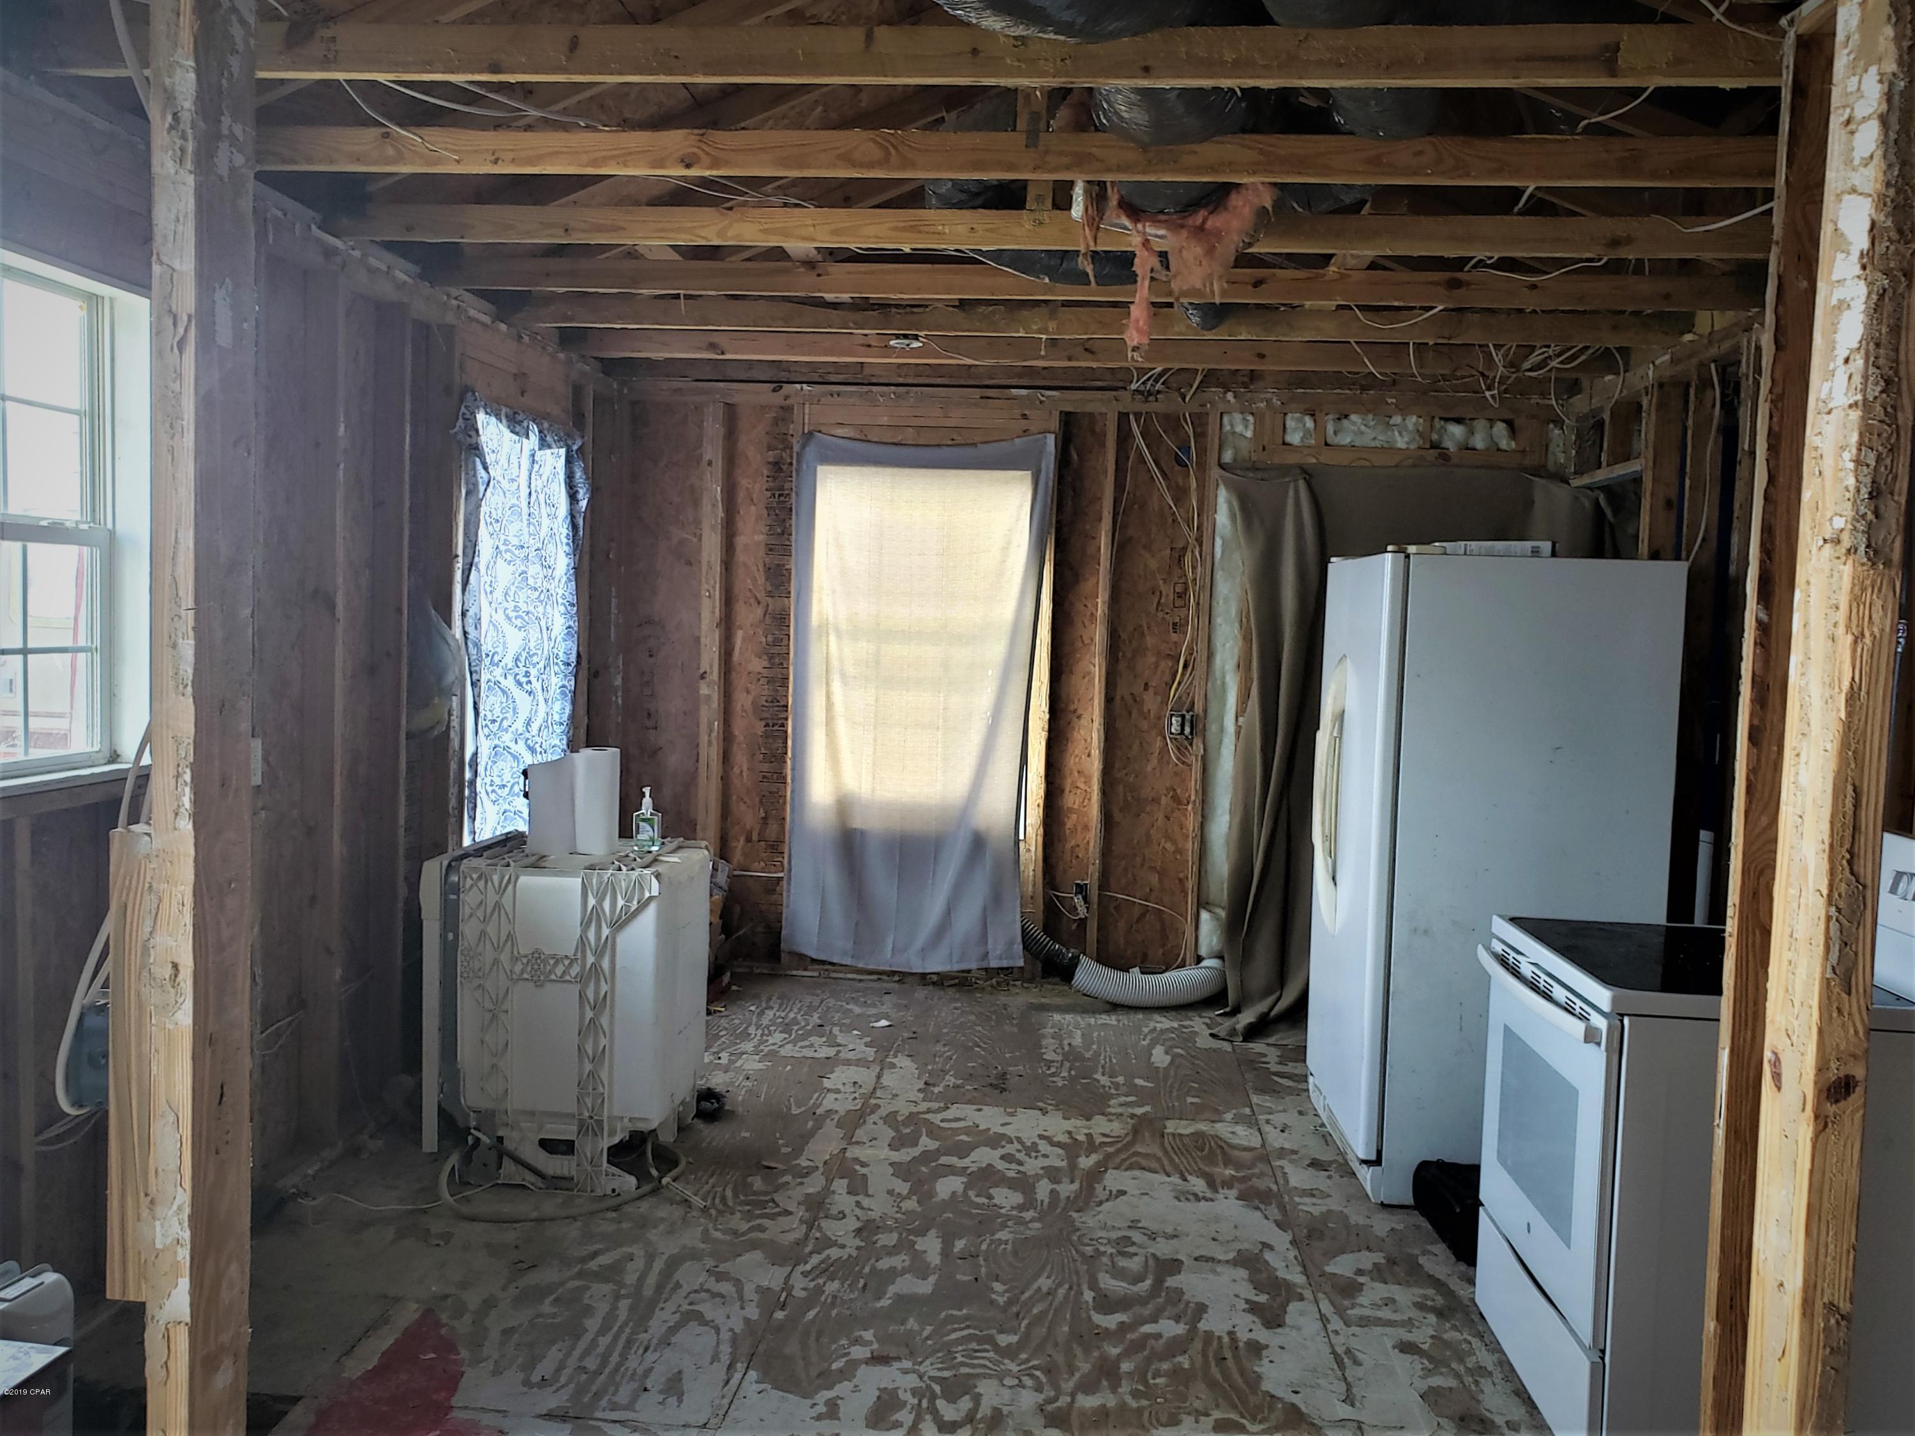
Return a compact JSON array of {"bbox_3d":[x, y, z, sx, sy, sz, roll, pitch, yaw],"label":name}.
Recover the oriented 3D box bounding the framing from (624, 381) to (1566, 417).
[{"bbox_3d":[0.480,-1.306,5.896,3.880,0.078,0.089,2,4,5],"label":"framing"}]

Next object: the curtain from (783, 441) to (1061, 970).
[{"bbox_3d":[-0.178,-0.052,5.946,1.050,2.190,0.080,2,4,5],"label":"curtain"}]

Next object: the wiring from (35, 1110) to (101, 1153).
[{"bbox_3d":[-1.821,0.853,2.954,0.050,0.060,0.200,2,3,5],"label":"wiring"}]

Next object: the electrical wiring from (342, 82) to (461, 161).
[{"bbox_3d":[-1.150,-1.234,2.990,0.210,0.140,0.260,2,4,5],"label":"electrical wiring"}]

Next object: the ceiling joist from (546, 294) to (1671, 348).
[{"bbox_3d":[0.467,-1.384,5.040,4.130,0.093,0.040,2,3,5],"label":"ceiling joist"}]

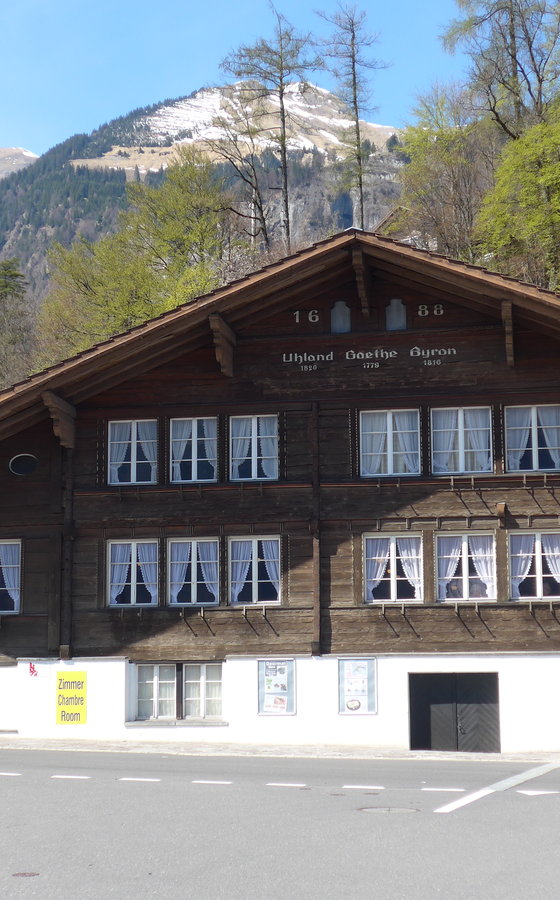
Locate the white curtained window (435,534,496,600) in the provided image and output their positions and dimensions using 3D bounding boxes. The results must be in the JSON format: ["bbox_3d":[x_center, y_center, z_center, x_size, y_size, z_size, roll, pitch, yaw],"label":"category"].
[{"bbox_3d":[3.367,2.106,28.903,1.071,1.250,0.120,-2,-9,11],"label":"white curtained window"}]

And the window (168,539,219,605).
[{"bbox_3d":[-1.623,2.300,30.158,0.963,1.251,0.130,-2,-9,11],"label":"window"}]

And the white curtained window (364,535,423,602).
[{"bbox_3d":[2.071,2.145,29.158,1.060,1.260,0.120,-2,-9,11],"label":"white curtained window"}]

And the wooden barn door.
[{"bbox_3d":[3.186,4.783,29.086,1.653,1.415,0.120,-2,-9,11],"label":"wooden barn door"}]

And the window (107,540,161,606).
[{"bbox_3d":[-2.778,2.323,30.107,0.987,1.249,0.120,-2,-9,11],"label":"window"}]

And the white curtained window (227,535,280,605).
[{"bbox_3d":[-0.467,2.246,29.934,0.987,1.241,0.130,-2,-9,11],"label":"white curtained window"}]

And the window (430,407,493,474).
[{"bbox_3d":[3.364,-0.180,29.532,1.123,1.239,0.130,-2,-9,11],"label":"window"}]

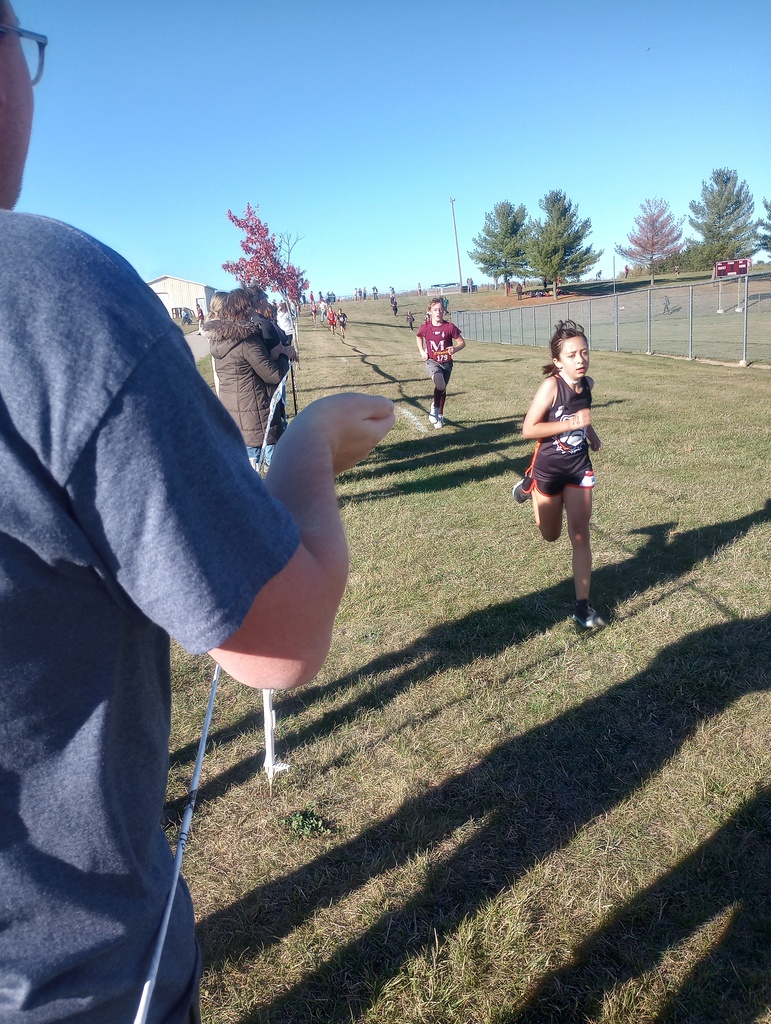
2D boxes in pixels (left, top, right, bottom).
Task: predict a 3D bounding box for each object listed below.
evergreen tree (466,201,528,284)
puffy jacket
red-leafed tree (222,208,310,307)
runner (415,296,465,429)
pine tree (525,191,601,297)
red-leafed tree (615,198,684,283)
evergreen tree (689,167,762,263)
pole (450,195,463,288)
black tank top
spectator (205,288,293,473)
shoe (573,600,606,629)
[{"bbox_3d":[12.203,-27.887,88.000,7.000,9.753,6.800,-2,14,8],"label":"evergreen tree"},{"bbox_3d":[-1.192,-1.118,7.200,0.560,1.113,0.480,6,17,35],"label":"puffy jacket"},{"bbox_3d":[-2.918,-5.459,20.200,2.100,3.841,2.000,-6,14,-8],"label":"red-leafed tree"},{"bbox_3d":[0.600,-1.639,9.200,0.540,1.437,0.520,-5,14,-3],"label":"runner"},{"bbox_3d":[18.352,-27.597,86.000,8.300,10.811,8.000,-1,14,12],"label":"pine tree"},{"bbox_3d":[30.871,-31.512,97.000,8.200,9.725,8.000,0,14,18],"label":"red-leafed tree"},{"bbox_3d":[37.596,-31.506,92.000,8.200,12.353,8.000,2,15,22],"label":"evergreen tree"},{"bbox_3d":[7.878,-29.541,92.000,0.500,10.292,0.400,-3,14,5],"label":"pole"},{"bbox_3d":[0.777,-0.370,3.620,0.300,0.457,0.210,-8,14,-16],"label":"black tank top"},{"bbox_3d":[-1.187,-1.093,7.200,0.550,1.640,0.520,6,17,35],"label":"spectator"},{"bbox_3d":[0.934,0.472,3.800,0.090,0.100,0.235,-8,14,-14],"label":"shoe"}]

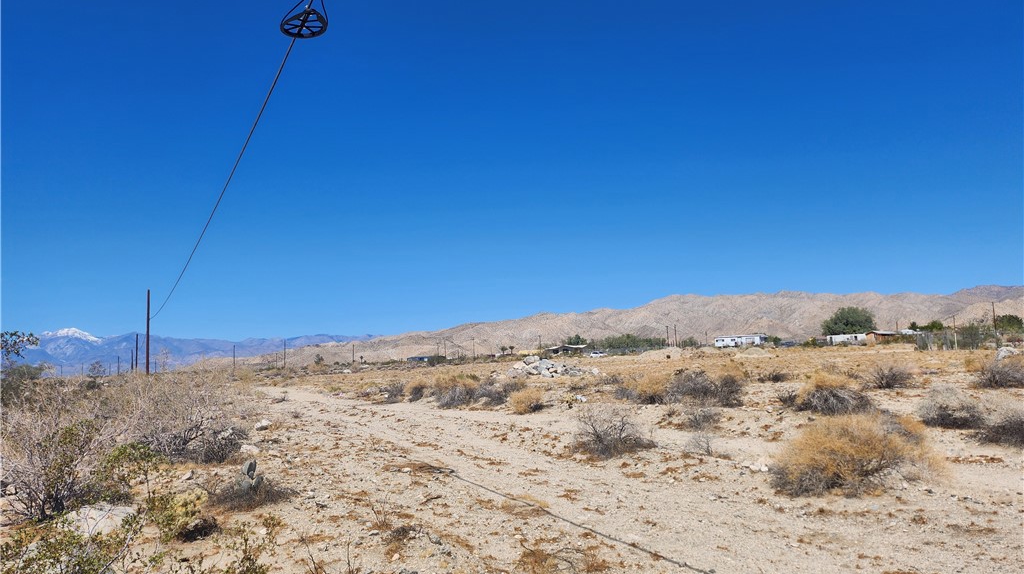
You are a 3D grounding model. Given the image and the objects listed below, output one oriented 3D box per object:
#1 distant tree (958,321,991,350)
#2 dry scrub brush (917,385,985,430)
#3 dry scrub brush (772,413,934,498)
[{"bbox_3d":[74.912,7.896,115.000,5.183,4.616,4.800,0,-6,0],"label":"distant tree"},{"bbox_3d":[7.959,2.154,12.887,1.025,0.740,0.869,-5,-6,31],"label":"dry scrub brush"},{"bbox_3d":[4.136,1.962,8.600,1.970,0.908,1.700,0,-6,0],"label":"dry scrub brush"}]

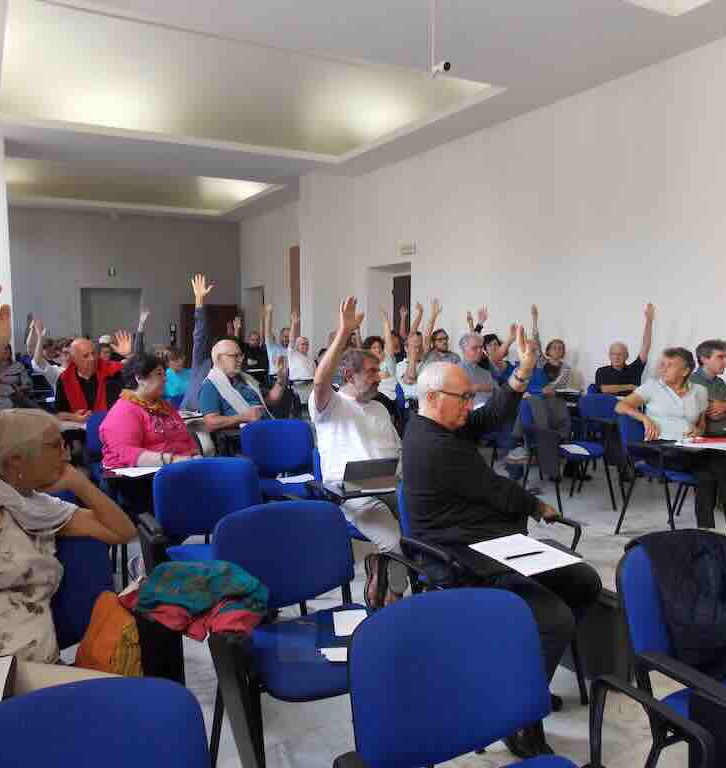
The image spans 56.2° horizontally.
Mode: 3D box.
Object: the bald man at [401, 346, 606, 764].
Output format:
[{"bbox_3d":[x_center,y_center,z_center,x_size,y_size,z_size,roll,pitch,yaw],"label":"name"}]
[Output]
[{"bbox_3d":[0.434,0.517,2.301,0.740,1.360,0.580,4,7,42],"label":"bald man"}]

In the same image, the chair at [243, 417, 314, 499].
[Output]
[{"bbox_3d":[-0.415,0.643,3.930,0.560,0.810,0.570,-3,6,-26],"label":"chair"}]

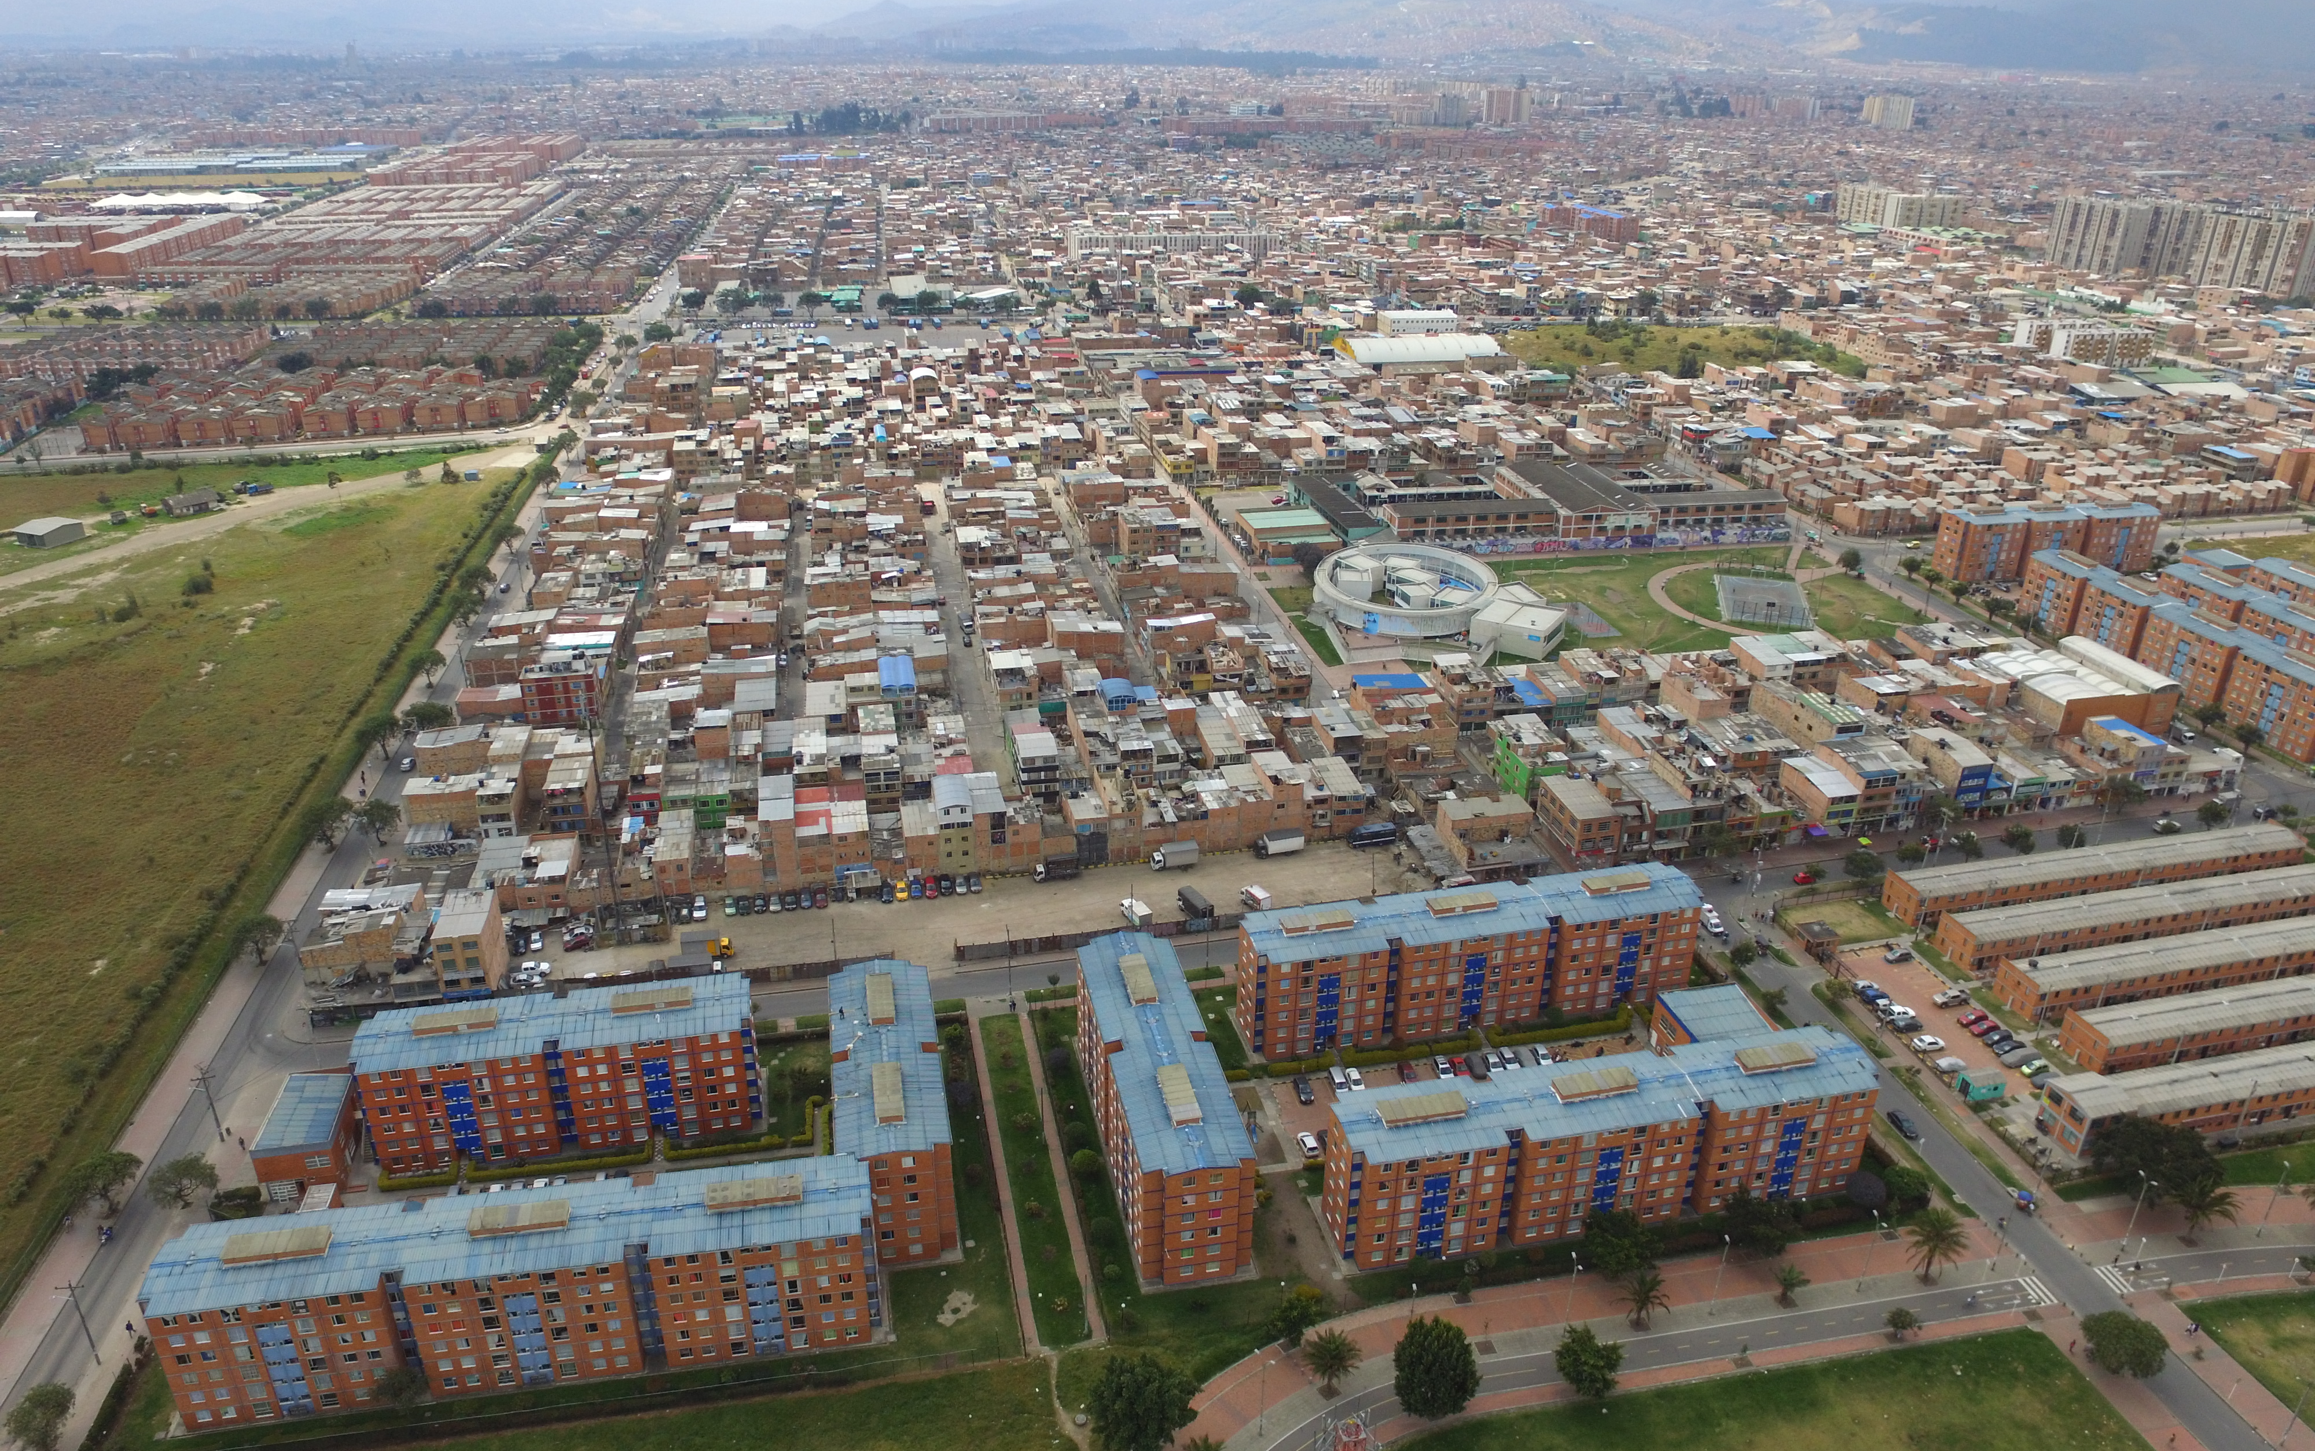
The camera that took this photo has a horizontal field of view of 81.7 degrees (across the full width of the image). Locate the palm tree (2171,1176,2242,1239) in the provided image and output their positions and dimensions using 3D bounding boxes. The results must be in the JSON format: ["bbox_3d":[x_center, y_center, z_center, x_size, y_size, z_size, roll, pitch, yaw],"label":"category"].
[{"bbox_3d":[111.963,52.527,143.514,6.840,6.612,6.840,0,27,0],"label":"palm tree"}]

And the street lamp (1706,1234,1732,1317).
[{"bbox_3d":[56.456,55.033,134.465,0.500,10.300,1.600,-4,26,-11],"label":"street lamp"}]

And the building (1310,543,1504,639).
[{"bbox_3d":[57.108,-30.955,310.569,42.180,5.700,44.460,0,27,0],"label":"building"}]

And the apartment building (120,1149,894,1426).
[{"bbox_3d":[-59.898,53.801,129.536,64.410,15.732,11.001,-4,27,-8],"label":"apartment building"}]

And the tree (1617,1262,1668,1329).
[{"bbox_3d":[48.557,57.634,133.339,5.358,6.156,5.358,0,27,0],"label":"tree"}]

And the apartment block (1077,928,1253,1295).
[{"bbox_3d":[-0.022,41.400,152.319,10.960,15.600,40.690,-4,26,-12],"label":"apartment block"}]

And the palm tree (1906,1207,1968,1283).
[{"bbox_3d":[81.379,54.864,138.944,6.300,7.800,6.300,1,26,0],"label":"palm tree"}]

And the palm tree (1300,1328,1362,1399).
[{"bbox_3d":[16.519,60.898,126.440,5.700,6.270,5.700,0,27,0],"label":"palm tree"}]

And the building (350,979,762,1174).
[{"bbox_3d":[-68.021,39.549,154.786,41.760,15.600,10.960,-4,26,-11],"label":"building"}]

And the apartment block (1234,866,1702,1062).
[{"bbox_3d":[41.613,30.164,177.656,61.389,15.732,11.229,-6,27,-11],"label":"apartment block"}]

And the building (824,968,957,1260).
[{"bbox_3d":[-29.893,42.012,150.516,10.960,15.600,32.360,-5,26,-13],"label":"building"}]

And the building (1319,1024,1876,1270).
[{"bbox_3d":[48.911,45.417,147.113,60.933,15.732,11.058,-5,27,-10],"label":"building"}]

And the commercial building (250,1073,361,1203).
[{"bbox_3d":[-94.033,45.835,149.562,7.510,7.000,11.780,-4,26,-11],"label":"commercial building"}]

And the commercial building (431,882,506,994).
[{"bbox_3d":[-92.224,30.423,180.797,5.643,11.628,10.944,-6,27,-12],"label":"commercial building"}]

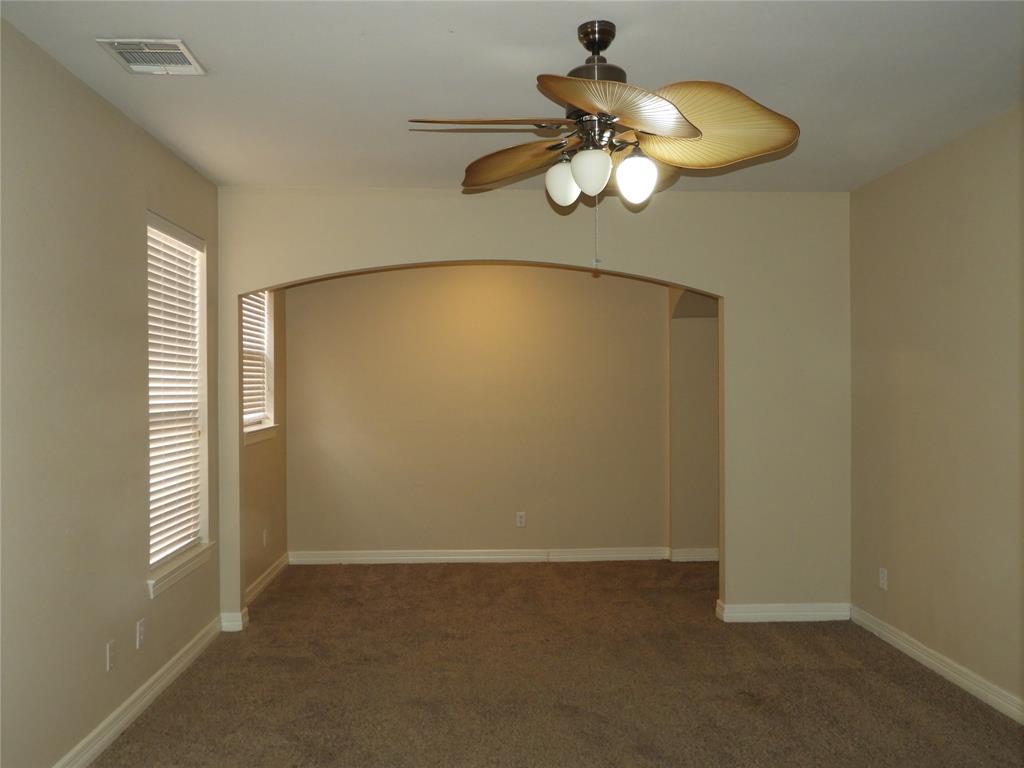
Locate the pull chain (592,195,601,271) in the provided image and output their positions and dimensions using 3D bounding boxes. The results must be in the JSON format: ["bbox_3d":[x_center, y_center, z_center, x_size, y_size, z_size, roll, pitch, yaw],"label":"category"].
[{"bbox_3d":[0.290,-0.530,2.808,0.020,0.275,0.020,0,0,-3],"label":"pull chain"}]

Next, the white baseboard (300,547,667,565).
[{"bbox_3d":[-0.263,1.445,6.947,3.185,0.103,0.022,0,0,-3],"label":"white baseboard"}]

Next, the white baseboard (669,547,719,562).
[{"bbox_3d":[1.545,1.436,6.937,0.409,0.103,0.018,0,0,-3],"label":"white baseboard"}]

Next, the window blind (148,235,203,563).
[{"bbox_3d":[-1.821,0.050,4.360,0.055,1.685,0.850,0,0,-3],"label":"window blind"}]

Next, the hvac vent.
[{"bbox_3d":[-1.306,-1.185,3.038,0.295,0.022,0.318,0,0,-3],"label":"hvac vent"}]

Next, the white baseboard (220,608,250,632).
[{"bbox_3d":[-1.707,1.453,5.104,0.136,0.103,0.165,0,0,-3],"label":"white baseboard"}]

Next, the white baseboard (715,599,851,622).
[{"bbox_3d":[1.734,1.435,5.261,0.827,0.103,0.155,0,0,-3],"label":"white baseboard"}]

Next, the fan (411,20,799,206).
[{"bbox_3d":[0.314,-0.911,2.806,1.265,0.587,1.275,0,0,-3],"label":"fan"}]

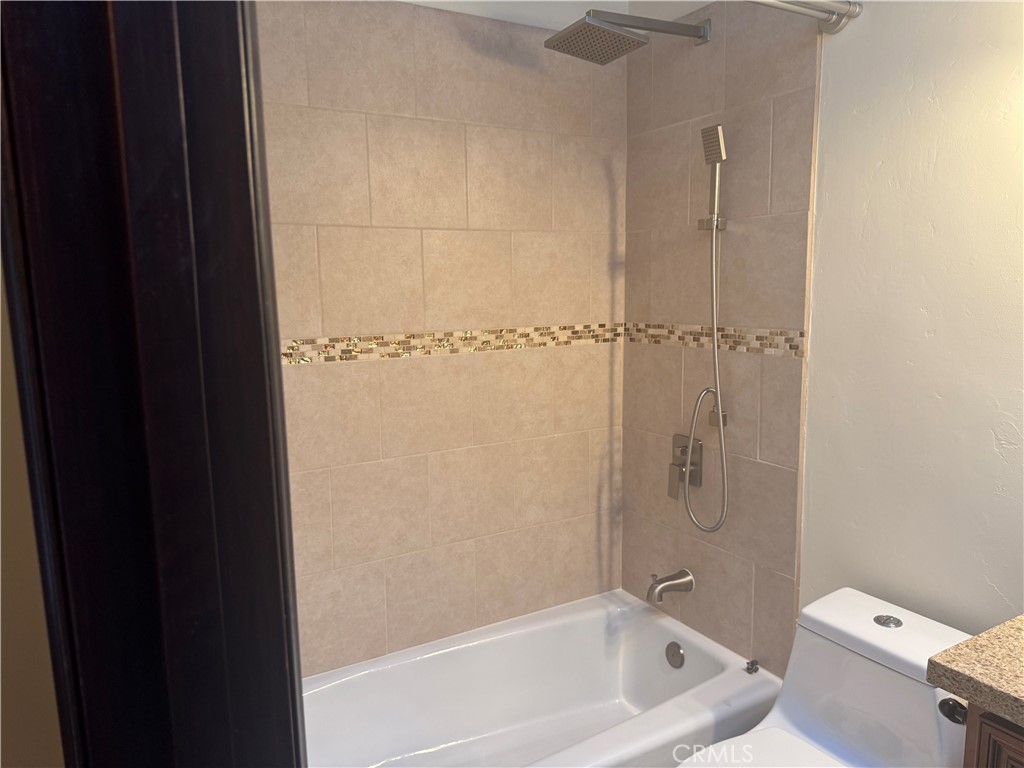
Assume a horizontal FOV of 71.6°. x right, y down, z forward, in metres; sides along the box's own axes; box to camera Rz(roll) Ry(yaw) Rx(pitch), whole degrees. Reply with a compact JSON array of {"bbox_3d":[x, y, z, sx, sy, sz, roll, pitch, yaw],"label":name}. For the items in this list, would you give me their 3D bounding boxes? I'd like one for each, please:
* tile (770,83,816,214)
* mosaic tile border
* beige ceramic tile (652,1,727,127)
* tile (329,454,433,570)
[{"bbox_3d":[0.737,-0.603,1.864,0.010,0.309,0.127,-6,9,-29],"label":"tile"},{"bbox_3d":[0.021,-0.088,1.883,1.300,0.067,0.761,-5,9,-29],"label":"mosaic tile border"},{"bbox_3d":[0.533,-0.952,2.154,0.010,0.307,0.305,-5,9,-29],"label":"beige ceramic tile"},{"bbox_3d":[-0.390,0.379,2.138,0.303,0.302,0.010,-5,9,-29],"label":"tile"}]

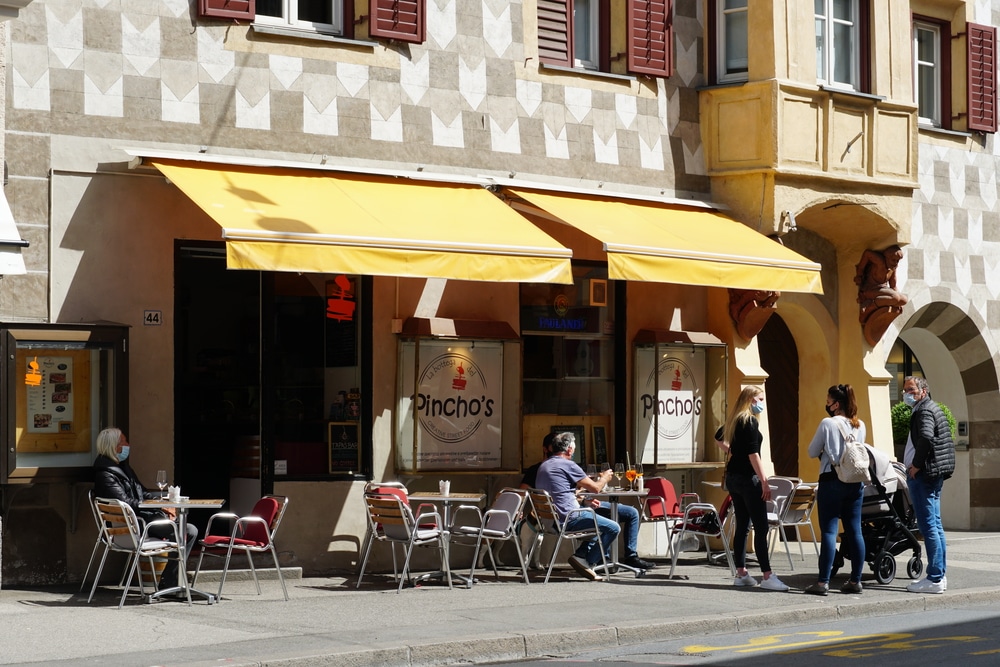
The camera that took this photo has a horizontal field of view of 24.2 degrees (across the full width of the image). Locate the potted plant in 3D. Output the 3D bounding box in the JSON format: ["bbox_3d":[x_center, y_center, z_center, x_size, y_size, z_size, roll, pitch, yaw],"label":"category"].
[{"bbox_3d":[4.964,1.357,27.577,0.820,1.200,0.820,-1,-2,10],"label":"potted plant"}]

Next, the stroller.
[{"bbox_3d":[3.158,1.555,19.855,0.600,1.100,0.950,-1,-2,34],"label":"stroller"}]

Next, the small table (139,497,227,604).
[{"bbox_3d":[-2.386,1.629,17.540,0.640,0.725,0.640,0,-2,-7],"label":"small table"}]

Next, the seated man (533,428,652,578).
[{"bbox_3d":[0.729,1.484,19.953,0.850,1.250,0.540,1,-2,-22],"label":"seated man"}]

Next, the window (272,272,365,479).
[{"bbox_3d":[-1.624,0.292,20.650,0.930,1.982,0.120,1,-2,-38],"label":"window"}]

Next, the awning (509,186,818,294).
[{"bbox_3d":[1.659,-0.869,22.743,1.253,0.925,3.593,-2,-2,40],"label":"awning"}]

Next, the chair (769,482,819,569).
[{"bbox_3d":[2.678,1.809,22.102,0.585,0.765,0.535,-2,-3,38],"label":"chair"}]

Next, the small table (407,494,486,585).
[{"bbox_3d":[-0.454,1.748,19.760,0.640,0.735,0.640,0,-2,-3],"label":"small table"}]

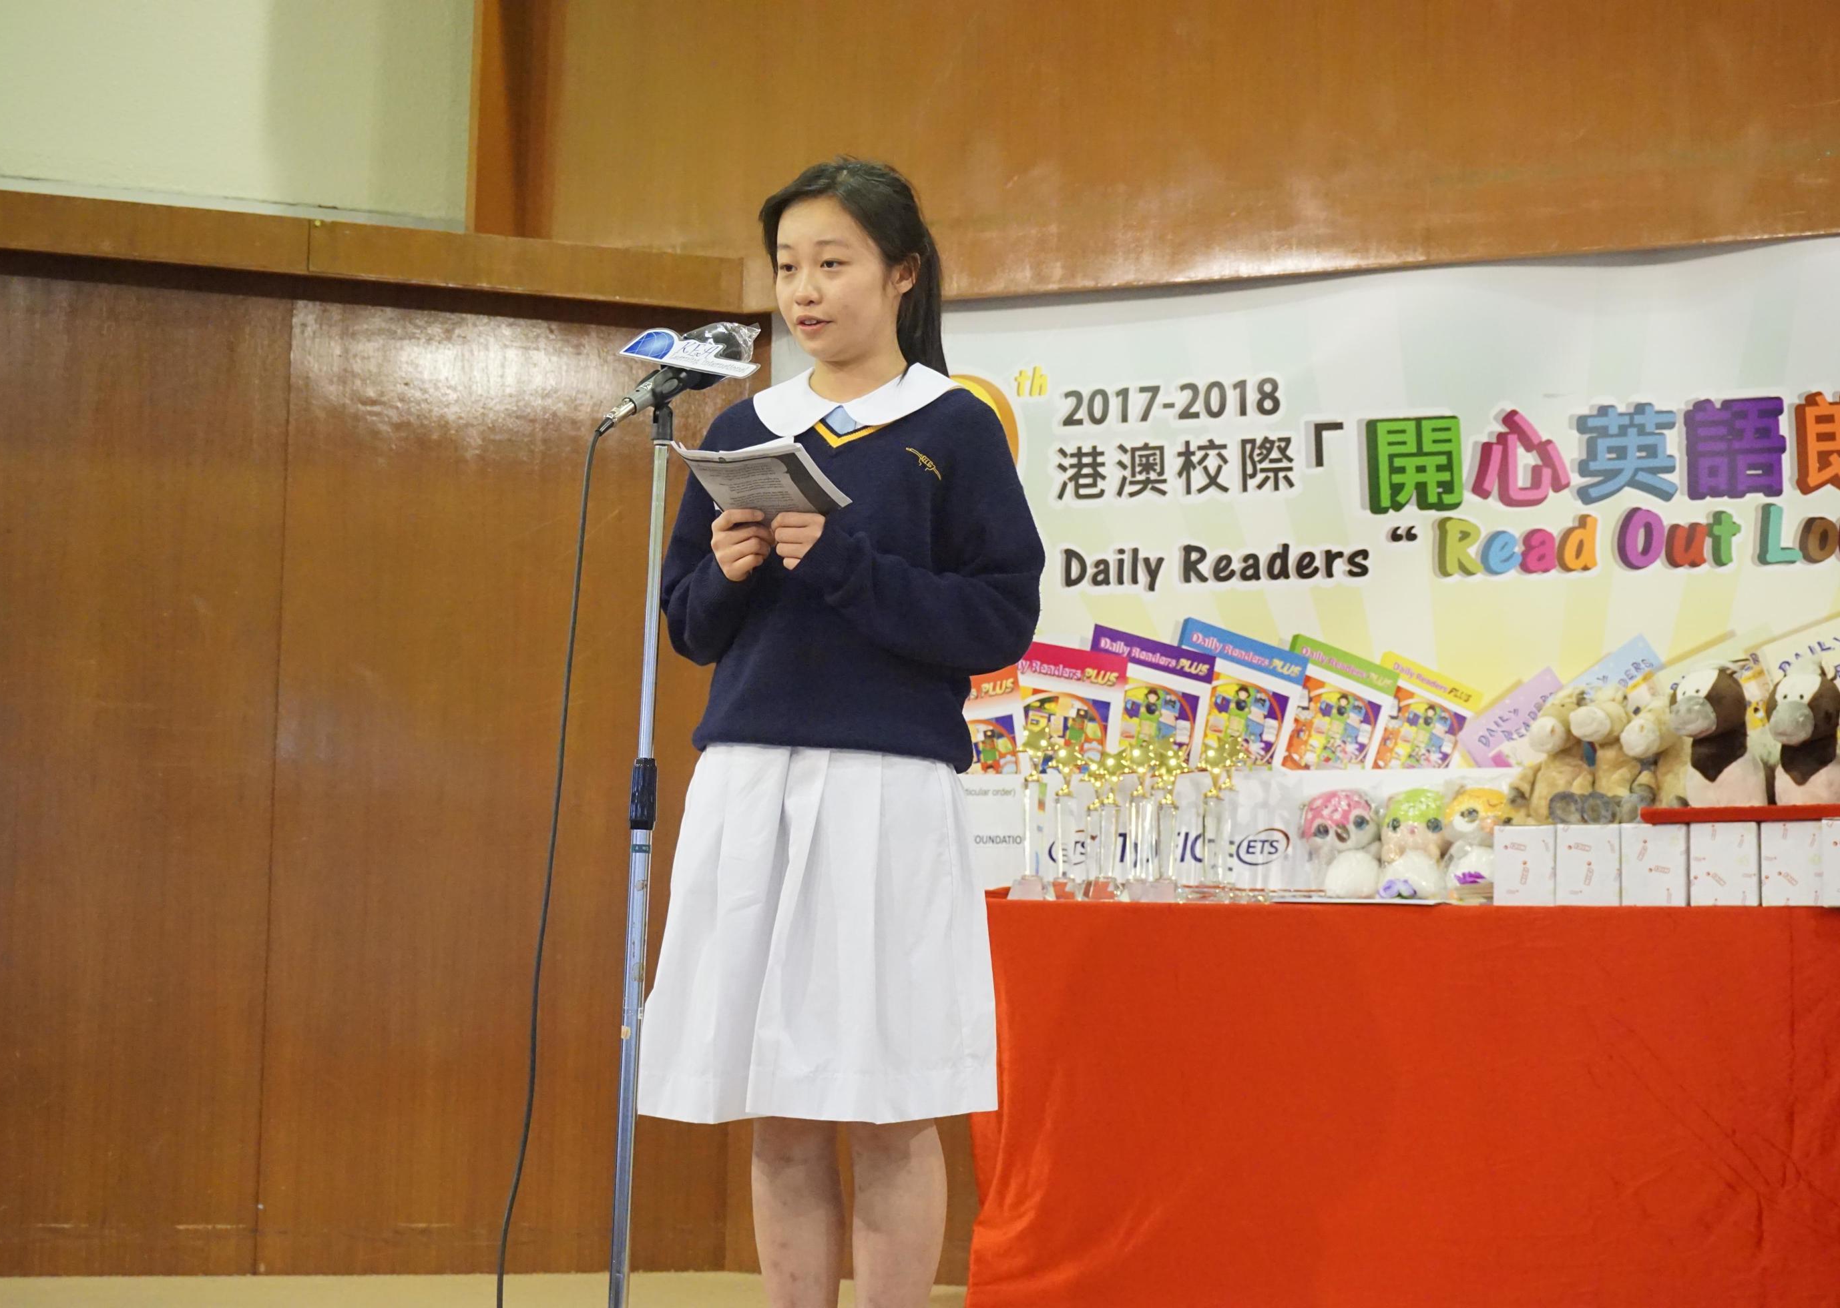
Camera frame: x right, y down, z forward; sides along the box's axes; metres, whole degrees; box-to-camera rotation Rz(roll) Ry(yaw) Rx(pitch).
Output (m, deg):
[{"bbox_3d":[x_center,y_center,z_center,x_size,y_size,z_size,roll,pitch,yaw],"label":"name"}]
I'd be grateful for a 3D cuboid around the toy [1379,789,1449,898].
[{"bbox_3d":[0.732,0.282,5.084,0.105,0.163,0.115,0,-6,9],"label":"toy"}]

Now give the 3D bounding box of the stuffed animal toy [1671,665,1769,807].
[{"bbox_3d":[1.139,0.119,4.872,0.118,0.205,0.135,-2,-7,32],"label":"stuffed animal toy"}]

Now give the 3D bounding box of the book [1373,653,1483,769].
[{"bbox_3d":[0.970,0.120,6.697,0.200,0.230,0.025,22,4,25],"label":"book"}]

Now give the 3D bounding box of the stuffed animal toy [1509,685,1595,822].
[{"bbox_3d":[0.913,0.146,4.967,0.112,0.200,0.130,-1,-6,24],"label":"stuffed animal toy"}]

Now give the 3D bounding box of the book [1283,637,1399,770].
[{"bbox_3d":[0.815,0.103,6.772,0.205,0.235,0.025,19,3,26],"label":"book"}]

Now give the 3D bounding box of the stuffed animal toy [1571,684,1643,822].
[{"bbox_3d":[0.985,0.145,4.932,0.108,0.200,0.130,-1,-6,22],"label":"stuffed animal toy"}]

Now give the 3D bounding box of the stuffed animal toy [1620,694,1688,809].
[{"bbox_3d":[1.056,0.149,4.910,0.108,0.190,0.130,-1,-6,24],"label":"stuffed animal toy"}]

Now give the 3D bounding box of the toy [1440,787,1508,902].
[{"bbox_3d":[0.822,0.280,5.053,0.112,0.168,0.115,1,-6,3],"label":"toy"}]

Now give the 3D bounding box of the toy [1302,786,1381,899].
[{"bbox_3d":[0.631,0.284,5.130,0.115,0.163,0.115,0,-6,9],"label":"toy"}]

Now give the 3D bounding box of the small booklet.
[{"bbox_3d":[-0.173,-0.195,3.820,0.157,0.016,0.185,-4,-27,19],"label":"small booklet"}]

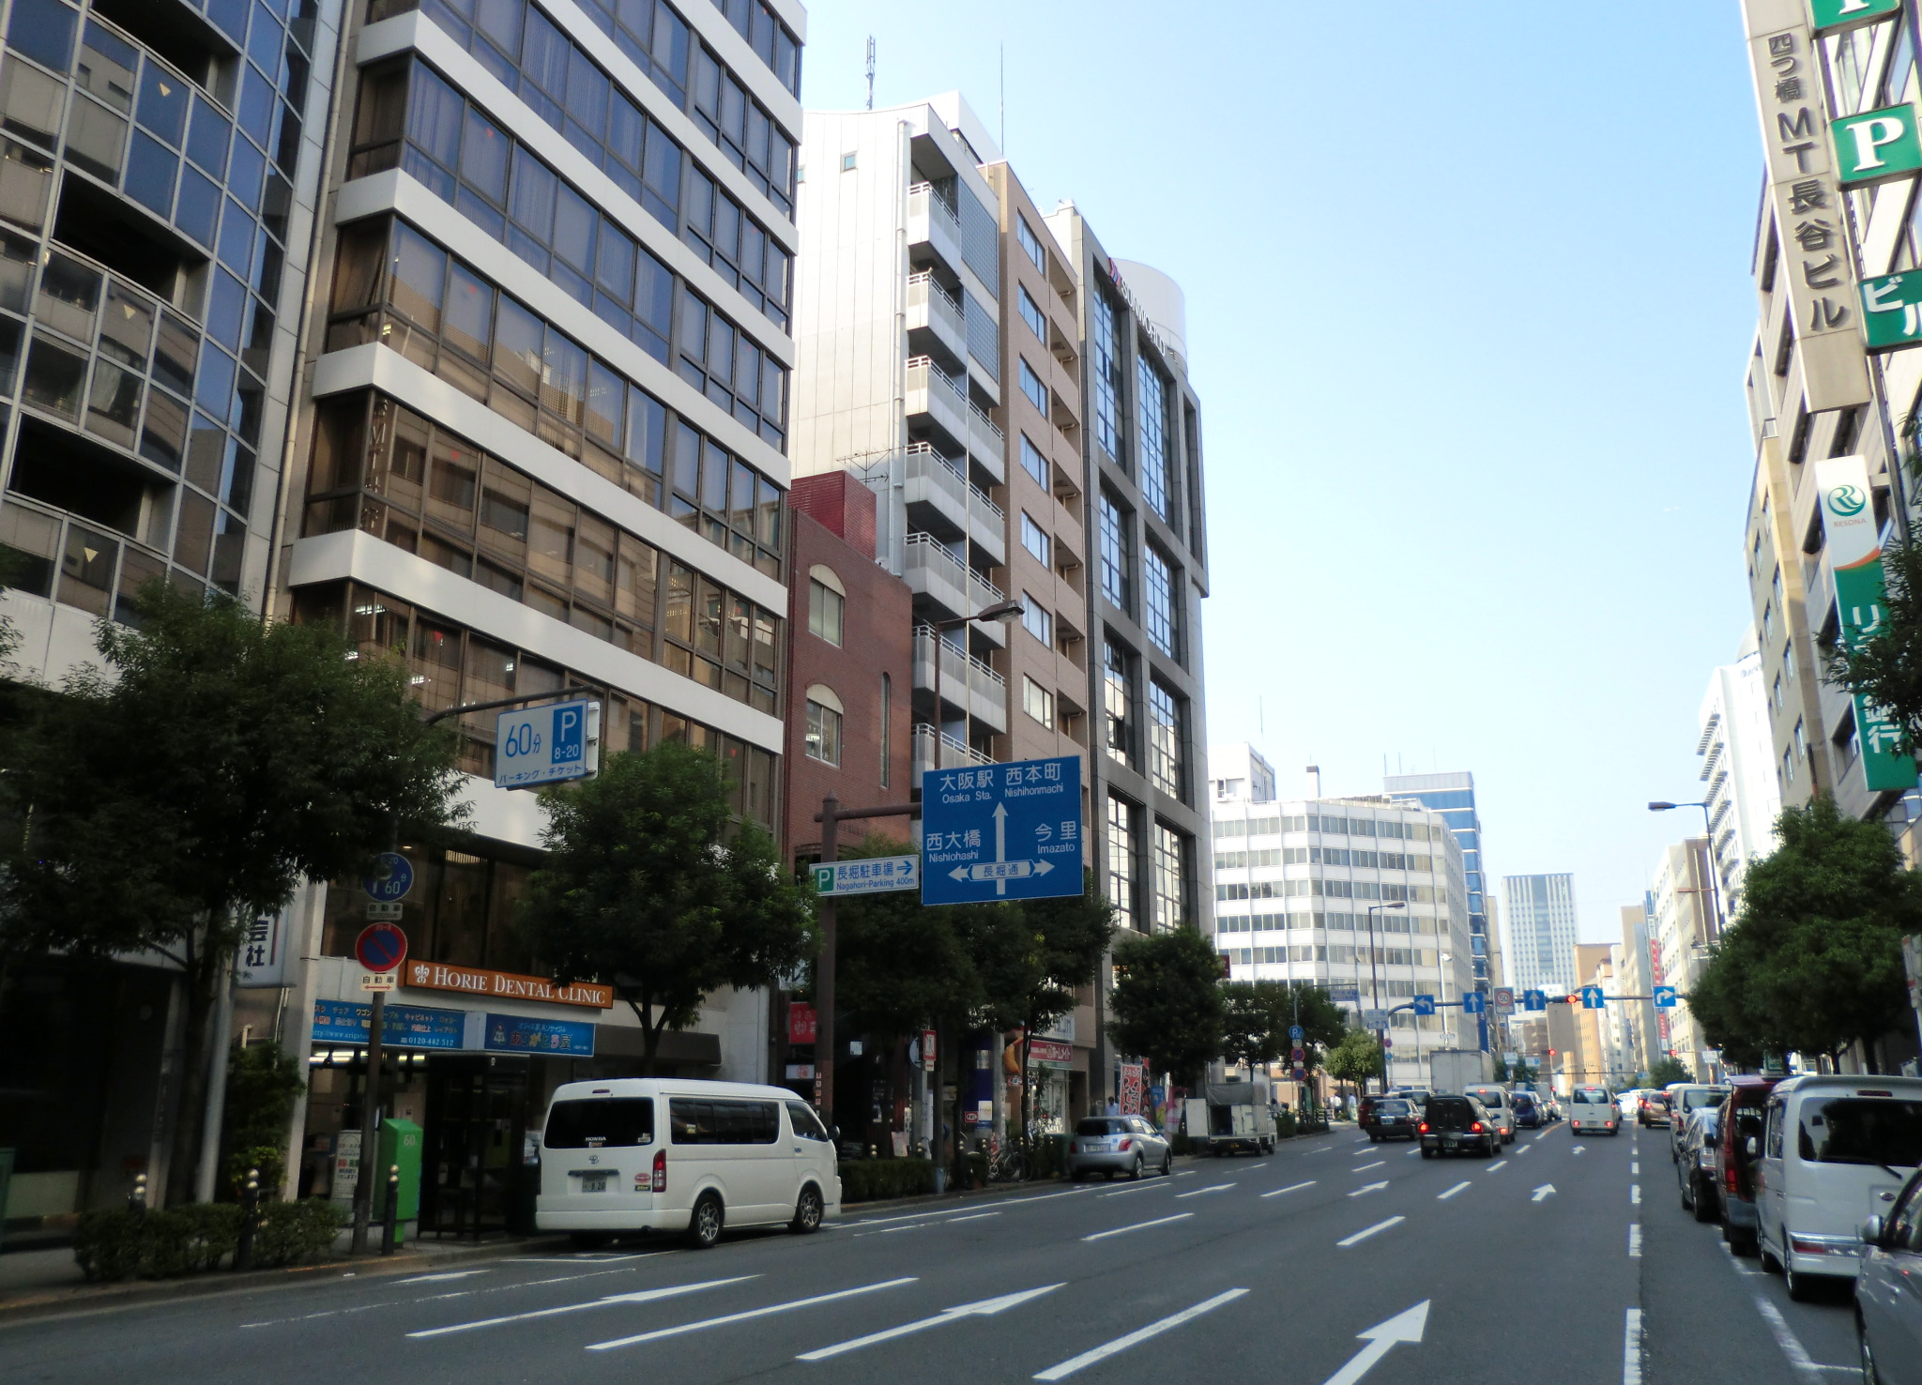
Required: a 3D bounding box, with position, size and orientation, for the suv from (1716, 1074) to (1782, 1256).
[{"bbox_3d":[9.874,5.654,17.965,1.500,1.930,3.500,-7,-17,23],"label":"suv"}]

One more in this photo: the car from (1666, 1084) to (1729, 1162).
[{"bbox_3d":[20.087,11.611,40.335,1.700,1.970,4.650,-6,-17,21],"label":"car"}]

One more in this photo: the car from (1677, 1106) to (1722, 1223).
[{"bbox_3d":[11.864,7.077,22.521,1.740,1.530,4.400,-7,-17,23],"label":"car"}]

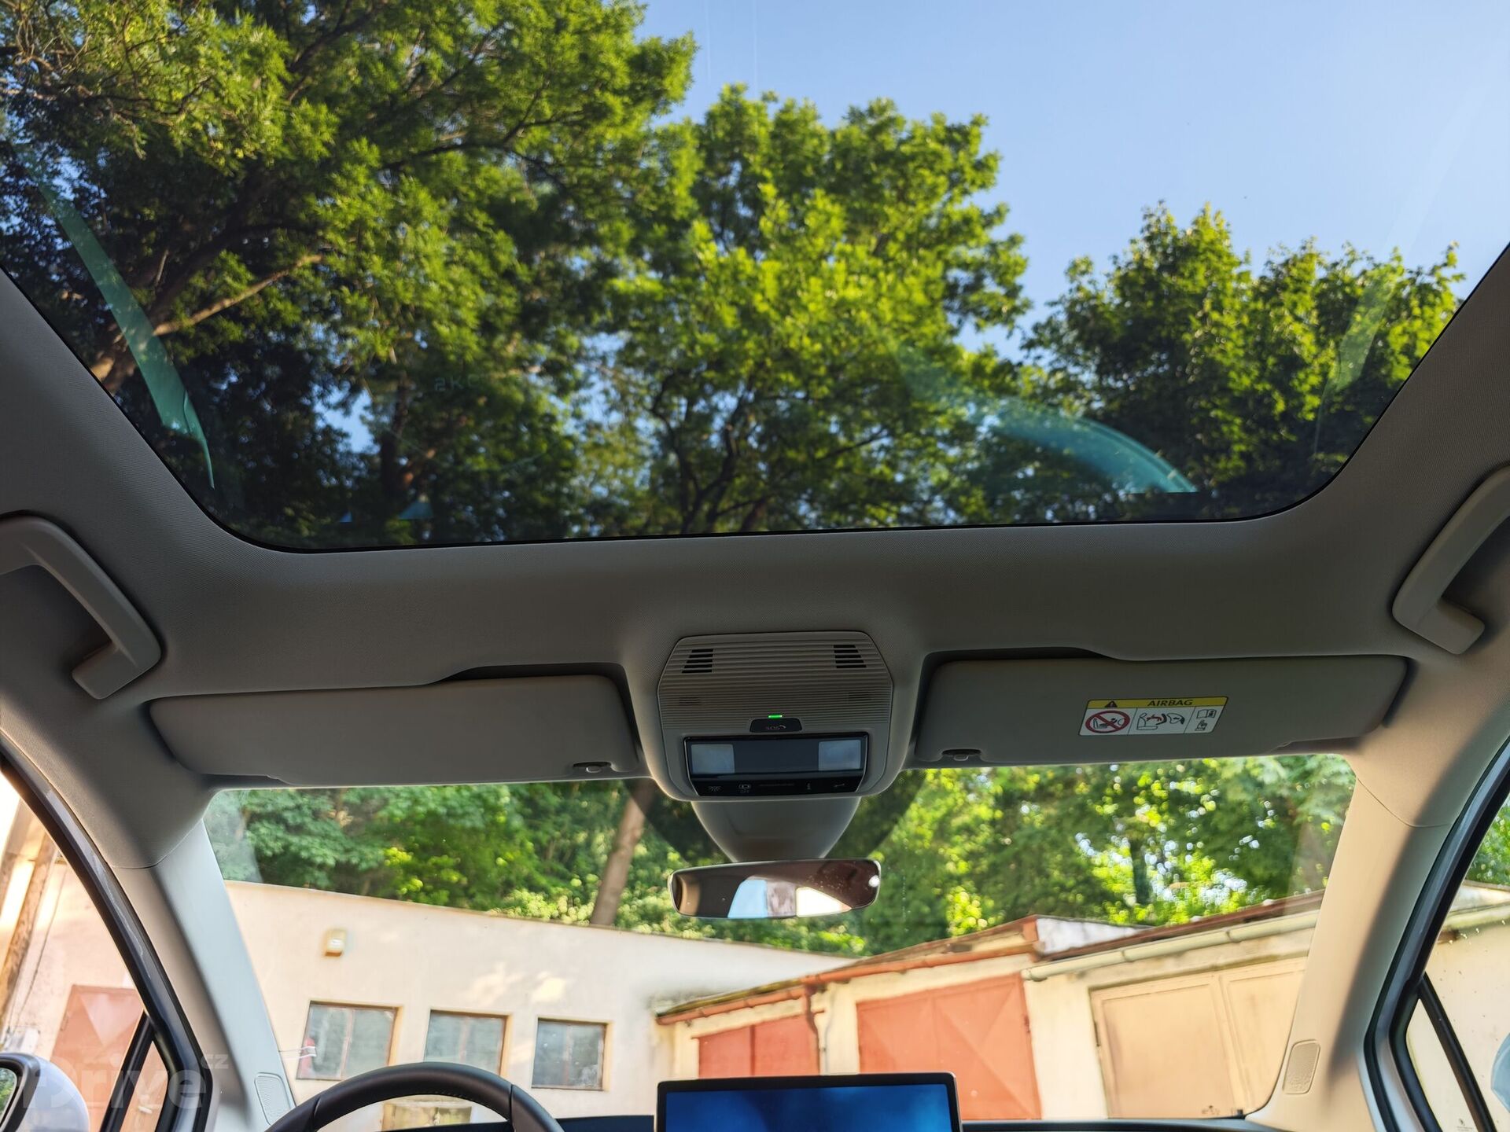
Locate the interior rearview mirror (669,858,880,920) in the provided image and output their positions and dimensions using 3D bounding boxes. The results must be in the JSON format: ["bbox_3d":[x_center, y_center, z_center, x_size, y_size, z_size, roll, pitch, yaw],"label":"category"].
[{"bbox_3d":[0.023,0.346,1.073,0.230,0.060,0.035,-8,-28,13],"label":"interior rearview mirror"}]

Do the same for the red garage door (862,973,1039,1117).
[{"bbox_3d":[1.786,5.128,9.380,0.080,2.180,2.360,19,-36,-29],"label":"red garage door"}]

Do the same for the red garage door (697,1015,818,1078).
[{"bbox_3d":[-0.015,6.529,11.666,0.080,2.160,2.380,19,-36,-29],"label":"red garage door"}]

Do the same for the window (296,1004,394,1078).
[{"bbox_3d":[-4.608,5.404,11.357,1.000,0.790,0.100,19,-36,-29],"label":"window"}]

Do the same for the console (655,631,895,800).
[{"bbox_3d":[0.019,0.122,0.919,0.210,0.060,0.210,-2,-53,4],"label":"console"}]

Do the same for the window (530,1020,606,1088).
[{"bbox_3d":[-2.355,6.200,12.698,0.990,0.790,0.100,19,-36,-29],"label":"window"}]

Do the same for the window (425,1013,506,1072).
[{"bbox_3d":[-3.490,5.800,12.022,0.990,0.790,0.100,19,-36,-29],"label":"window"}]

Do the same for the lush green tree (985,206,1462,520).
[{"bbox_3d":[9.542,0.869,17.257,9.500,16.800,9.500,-18,-35,27],"label":"lush green tree"}]

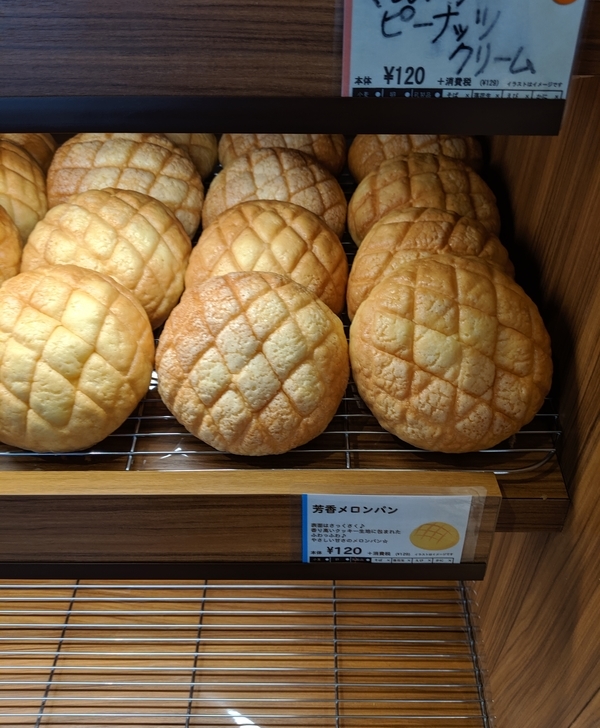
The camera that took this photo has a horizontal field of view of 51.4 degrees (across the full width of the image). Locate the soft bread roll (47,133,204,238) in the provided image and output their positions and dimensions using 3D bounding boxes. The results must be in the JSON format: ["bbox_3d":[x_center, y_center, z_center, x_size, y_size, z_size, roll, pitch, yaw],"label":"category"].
[{"bbox_3d":[-0.127,-0.117,0.442,0.112,0.112,0.048,0,1,1],"label":"soft bread roll"}]

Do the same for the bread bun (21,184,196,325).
[{"bbox_3d":[-0.131,-0.070,0.419,0.113,0.053,0.113,0,70,1],"label":"bread bun"}]

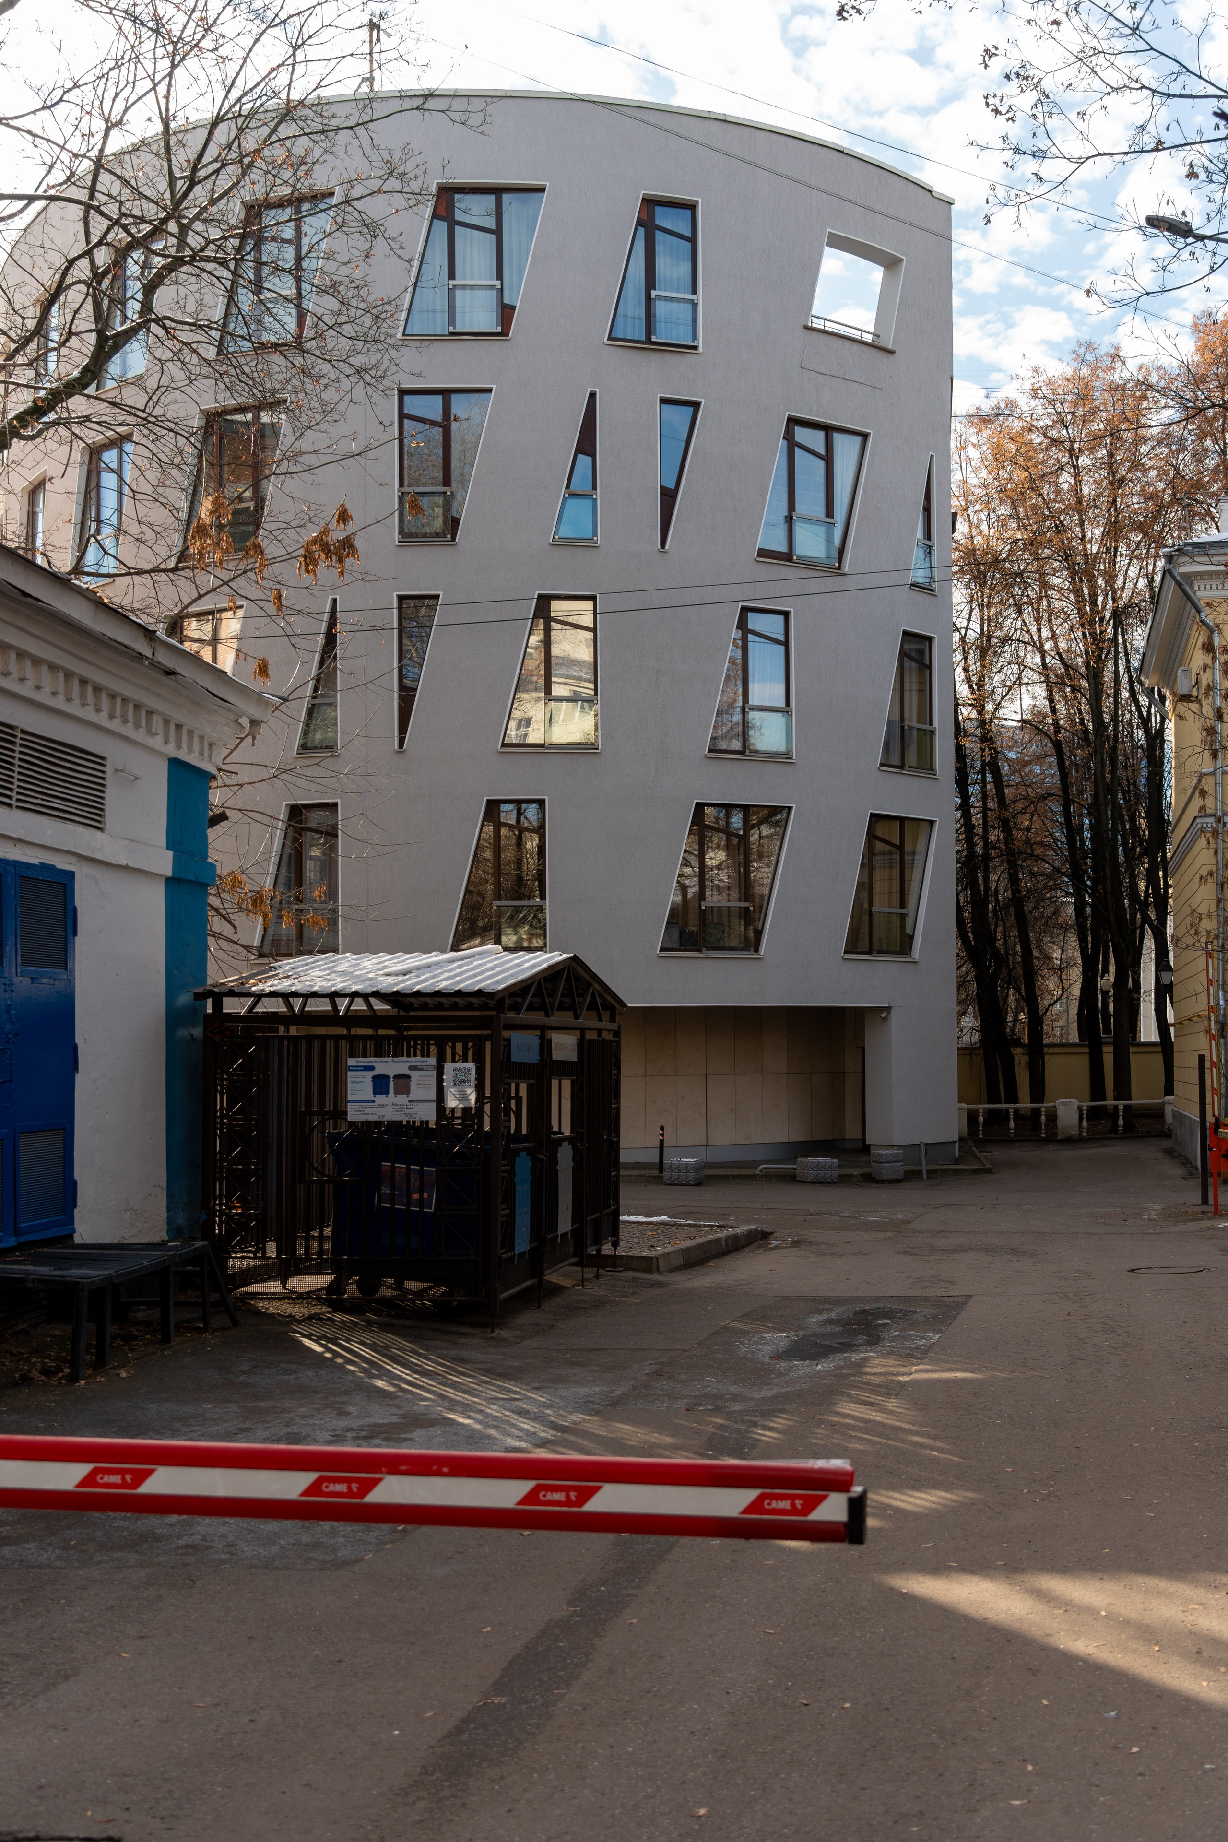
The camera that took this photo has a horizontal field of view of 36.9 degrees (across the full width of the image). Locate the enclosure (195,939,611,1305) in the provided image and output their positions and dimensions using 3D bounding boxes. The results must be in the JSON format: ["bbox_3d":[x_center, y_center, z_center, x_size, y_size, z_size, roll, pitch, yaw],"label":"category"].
[{"bbox_3d":[-1.490,1.652,15.190,2.300,2.739,4.050,-1,-4,11],"label":"enclosure"}]

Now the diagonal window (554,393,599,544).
[{"bbox_3d":[-0.628,-7.160,29.122,0.736,2.455,0.200,0,-3,-9],"label":"diagonal window"}]

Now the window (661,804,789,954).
[{"bbox_3d":[1.803,-0.647,29.536,2.347,2.442,0.200,1,-3,-23],"label":"window"}]

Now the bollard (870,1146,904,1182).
[{"bbox_3d":[4.118,3.671,27.800,0.370,0.510,0.370,1,-4,-16],"label":"bollard"}]

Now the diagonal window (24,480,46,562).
[{"bbox_3d":[-10.158,-6.583,32.185,0.200,2.422,1.776,2,-4,-35],"label":"diagonal window"}]

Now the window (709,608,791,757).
[{"bbox_3d":[2.180,-3.840,29.831,1.563,2.467,0.200,1,-3,-25],"label":"window"}]

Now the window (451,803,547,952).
[{"bbox_3d":[-1.696,-0.665,27.623,1.395,2.293,0.200,0,-3,-2],"label":"window"}]

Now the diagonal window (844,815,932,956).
[{"bbox_3d":[4.541,-0.543,30.147,2.406,2.363,0.200,3,-5,-42],"label":"diagonal window"}]

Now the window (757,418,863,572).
[{"bbox_3d":[3.221,-6.828,29.555,2.357,2.415,0.200,2,-4,-33],"label":"window"}]

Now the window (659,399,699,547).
[{"bbox_3d":[1.064,-7.121,29.532,0.742,2.465,0.200,1,-3,-18],"label":"window"}]

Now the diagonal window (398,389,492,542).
[{"bbox_3d":[-2.548,-6.917,28.010,1.465,2.405,0.200,-1,-4,3],"label":"diagonal window"}]

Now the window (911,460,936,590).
[{"bbox_3d":[5.356,-6.996,32.298,0.200,2.476,0.790,-3,-4,43],"label":"window"}]

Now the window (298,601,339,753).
[{"bbox_3d":[-4.650,-3.837,29.120,0.710,2.480,0.200,-1,-3,14],"label":"window"}]

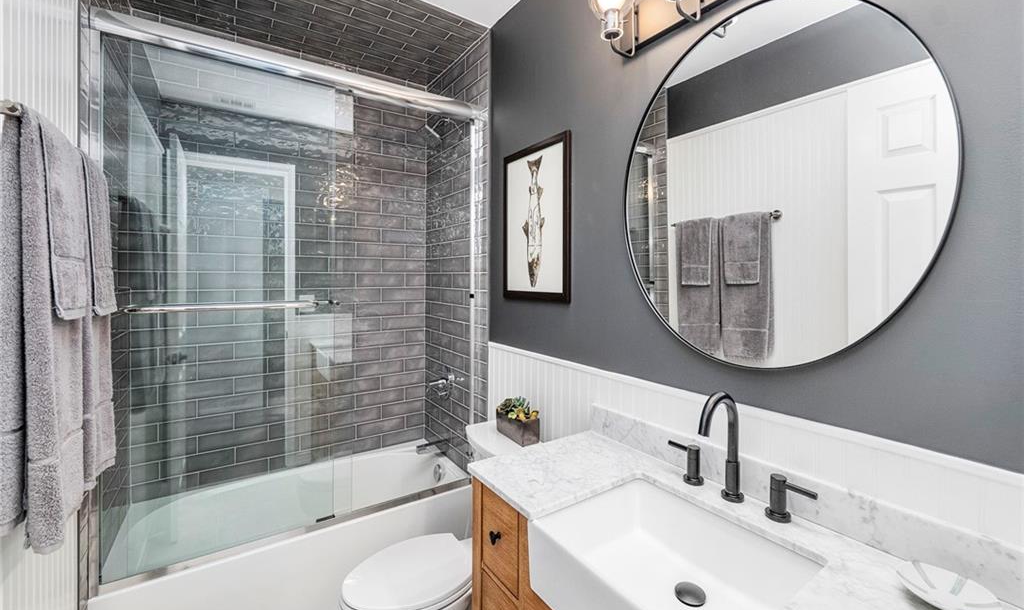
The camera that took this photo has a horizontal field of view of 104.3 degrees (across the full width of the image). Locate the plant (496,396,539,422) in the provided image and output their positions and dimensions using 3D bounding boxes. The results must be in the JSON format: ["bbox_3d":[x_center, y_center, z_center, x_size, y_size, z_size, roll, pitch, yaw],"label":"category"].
[{"bbox_3d":[0.025,0.451,1.750,0.088,0.077,0.210,-2,3,-34],"label":"plant"}]

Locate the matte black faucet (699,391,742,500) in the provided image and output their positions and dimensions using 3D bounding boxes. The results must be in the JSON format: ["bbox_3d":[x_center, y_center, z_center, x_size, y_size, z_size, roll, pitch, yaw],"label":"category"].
[{"bbox_3d":[0.525,0.360,0.993,0.170,0.276,0.057,-2,3,-34],"label":"matte black faucet"}]

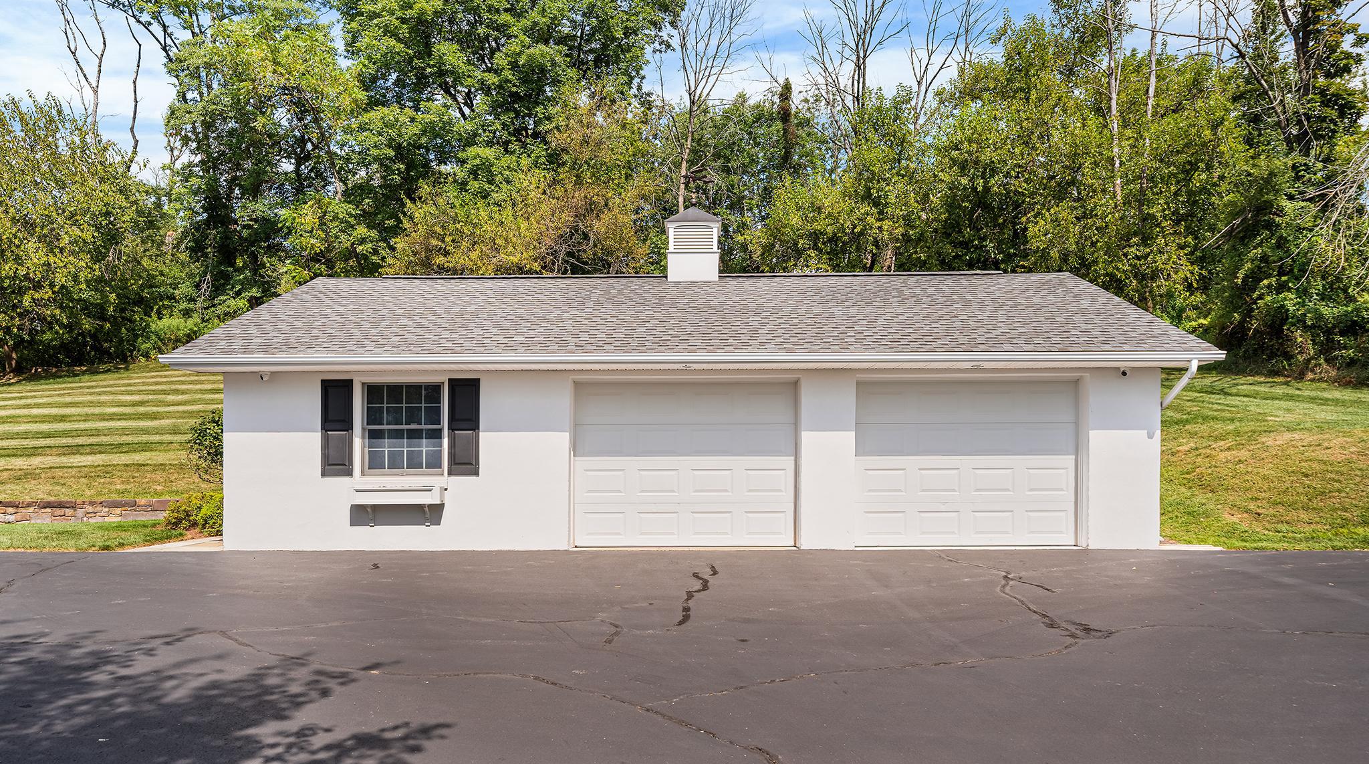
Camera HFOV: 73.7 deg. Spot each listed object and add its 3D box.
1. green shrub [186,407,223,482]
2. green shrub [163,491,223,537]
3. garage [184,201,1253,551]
[{"bbox_3d":[-7.200,1.000,14.400,1.100,1.250,1.100,0,0,0],"label":"green shrub"},{"bbox_3d":[-6.850,1.850,13.000,1.150,0.680,1.050,0,0,0],"label":"green shrub"},{"bbox_3d":[0.170,-0.400,15.150,12.600,5.000,8.900,0,0,1],"label":"garage"}]

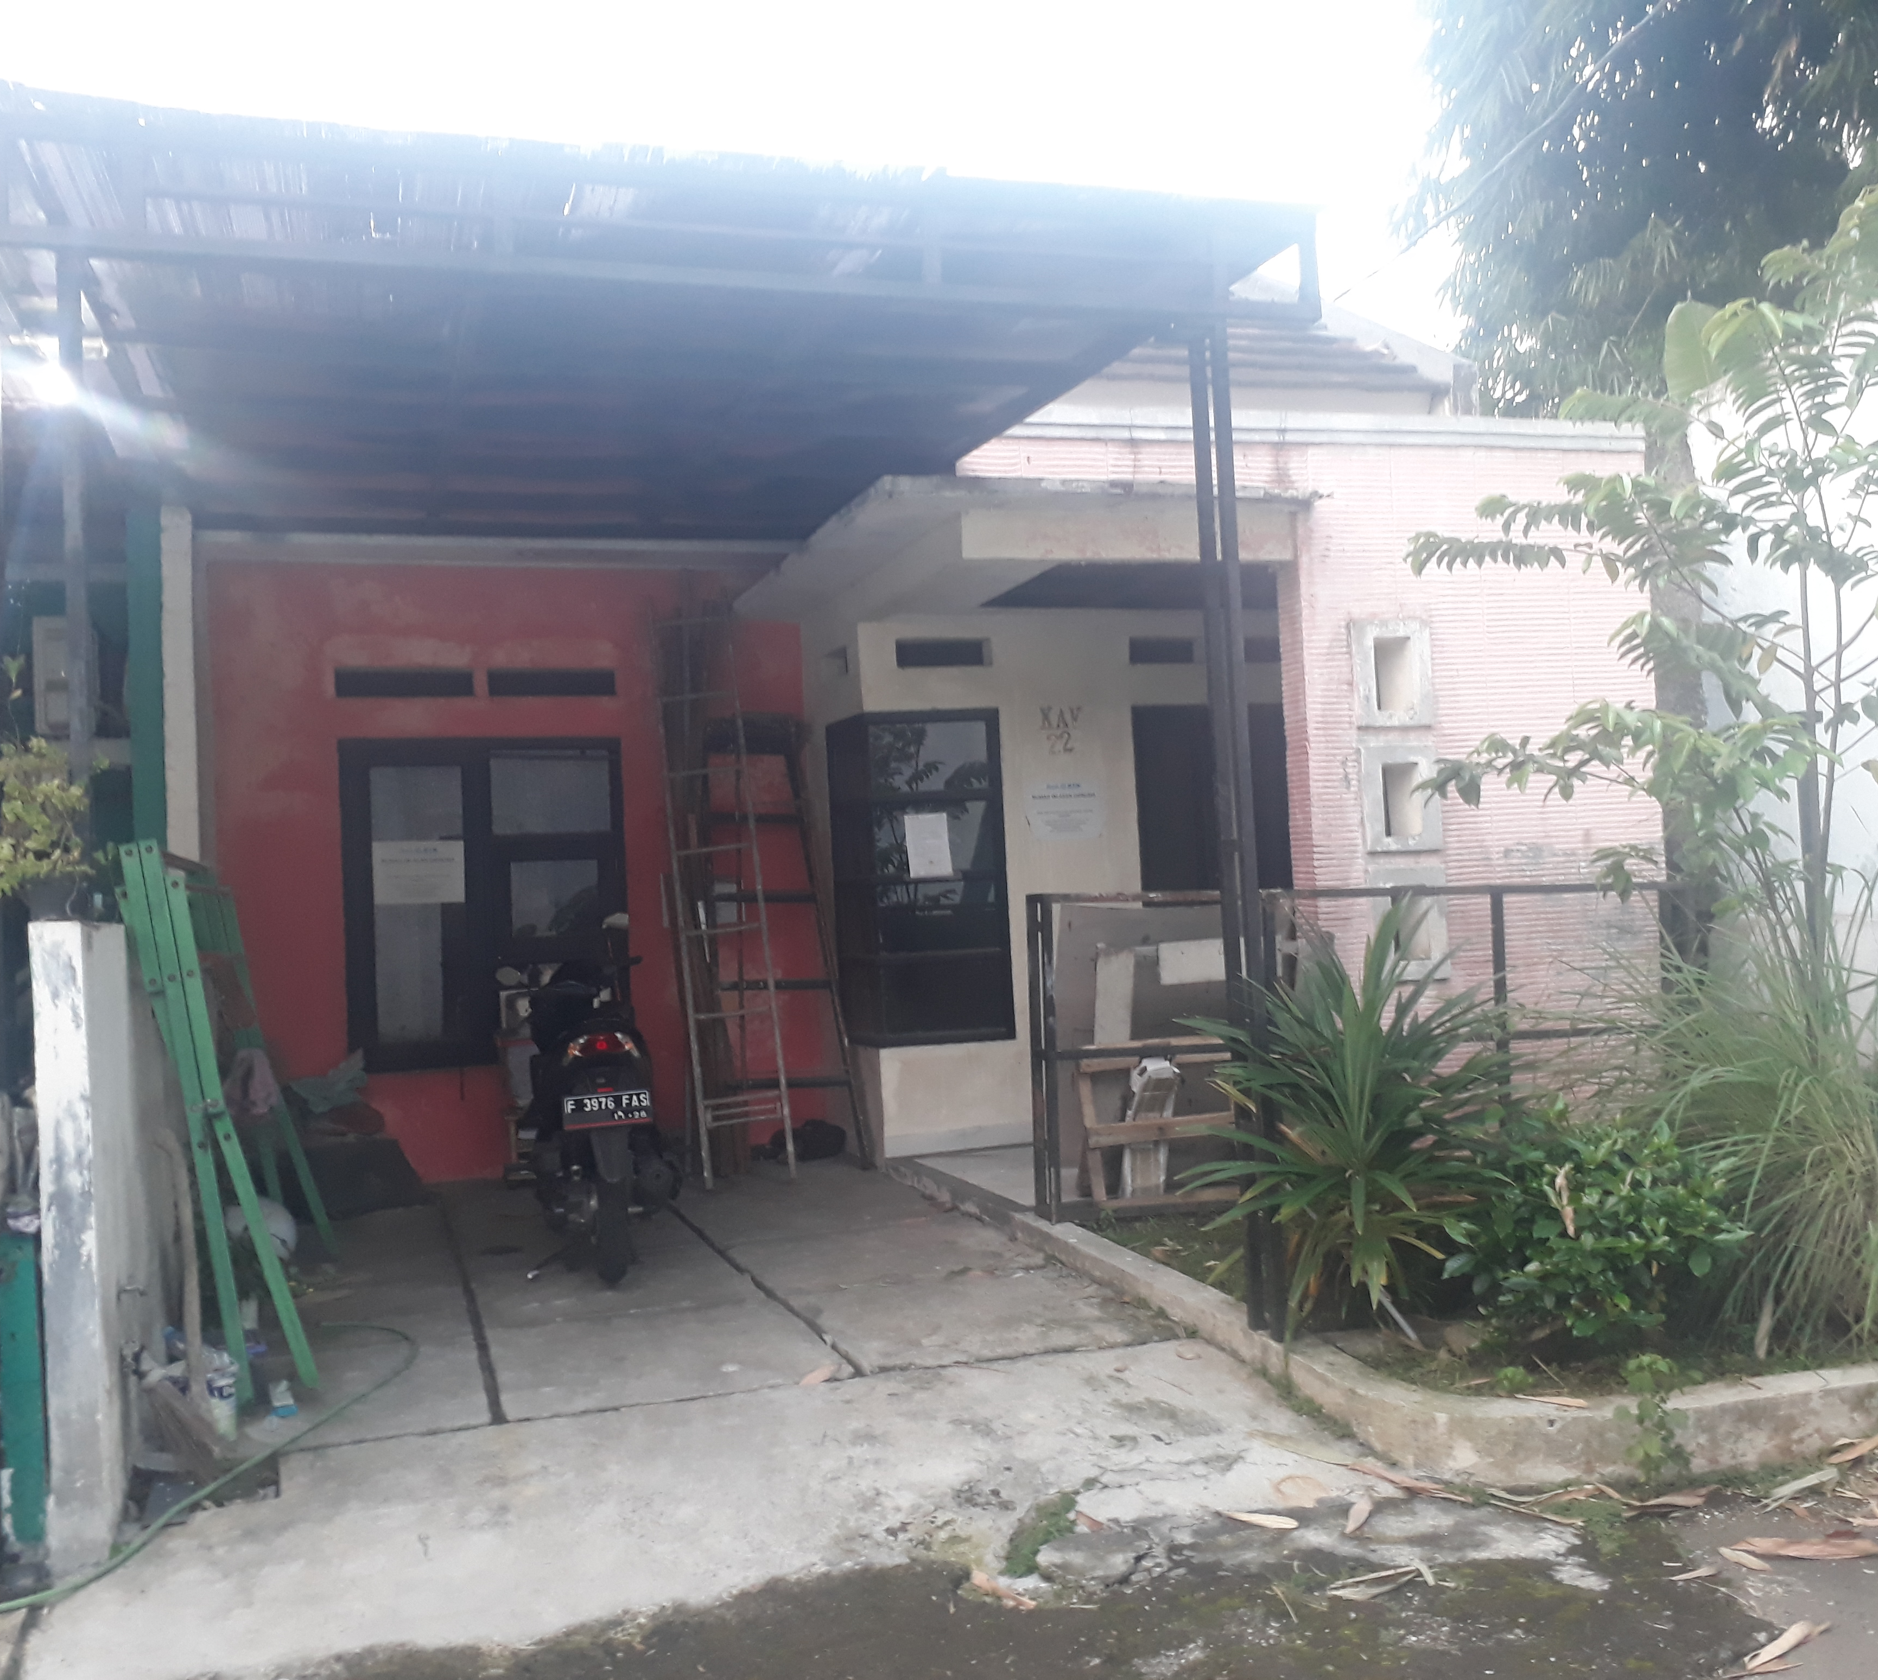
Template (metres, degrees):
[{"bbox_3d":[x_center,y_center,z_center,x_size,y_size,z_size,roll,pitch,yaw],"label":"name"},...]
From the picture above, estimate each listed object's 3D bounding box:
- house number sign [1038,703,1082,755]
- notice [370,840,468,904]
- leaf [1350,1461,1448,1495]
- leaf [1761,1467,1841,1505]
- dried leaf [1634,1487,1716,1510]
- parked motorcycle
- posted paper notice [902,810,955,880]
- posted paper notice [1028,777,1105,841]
[{"bbox_3d":[0.601,-0.545,8.640,0.205,0.240,0.010,-2,-2,-18],"label":"house number sign"},{"bbox_3d":[-2.472,0.155,8.303,0.420,0.297,0.005,-2,-2,-18],"label":"notice"},{"bbox_3d":[1.035,1.435,3.947,0.045,0.030,0.225,-1,-3,-40],"label":"leaf"},{"bbox_3d":[1.869,1.404,3.791,0.201,0.050,0.050,-2,-2,-26],"label":"leaf"},{"bbox_3d":[1.598,1.426,3.796,0.173,0.030,0.055,-2,-2,-4],"label":"dried leaf"},{"bbox_3d":[-1.342,0.934,6.437,0.680,1.130,1.880,-2,-2,-18],"label":"parked motorcycle"},{"bbox_3d":[-0.044,0.029,8.418,0.210,0.297,0.005,-5,-1,-18],"label":"posted paper notice"},{"bbox_3d":[0.627,-0.153,8.629,0.415,0.297,0.005,-2,-2,-18],"label":"posted paper notice"}]

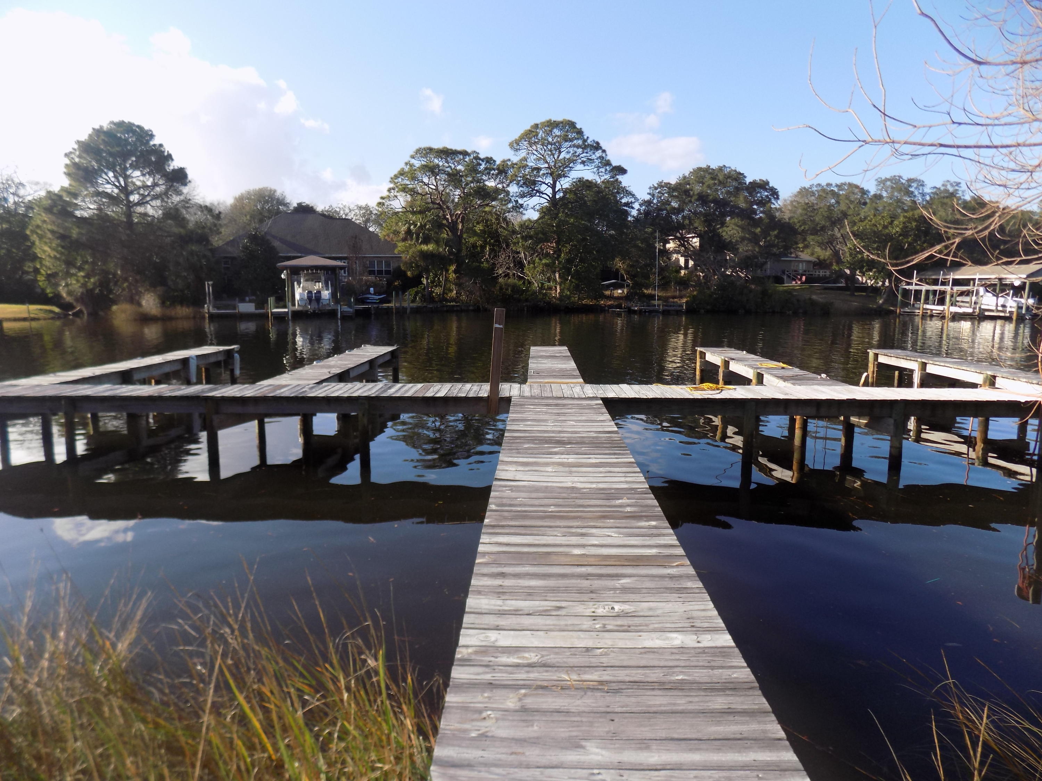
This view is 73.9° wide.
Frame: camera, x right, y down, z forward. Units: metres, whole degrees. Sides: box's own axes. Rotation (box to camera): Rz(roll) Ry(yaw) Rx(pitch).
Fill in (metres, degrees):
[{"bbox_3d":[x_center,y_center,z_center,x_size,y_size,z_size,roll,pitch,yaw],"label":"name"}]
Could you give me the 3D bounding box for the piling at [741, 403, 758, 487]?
[{"bbox_3d":[3.223,0.749,9.809,0.150,1.160,0.150,0,9,1],"label":"piling"}]

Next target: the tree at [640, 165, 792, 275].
[{"bbox_3d":[19.149,-16.430,68.000,14.400,11.700,12.500,2,9,15],"label":"tree"}]

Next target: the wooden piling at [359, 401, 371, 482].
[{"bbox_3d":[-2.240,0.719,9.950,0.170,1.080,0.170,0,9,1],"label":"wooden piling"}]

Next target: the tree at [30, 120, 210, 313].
[{"bbox_3d":[-32.428,-13.926,56.000,13.200,15.300,12.000,-5,10,-30],"label":"tree"}]

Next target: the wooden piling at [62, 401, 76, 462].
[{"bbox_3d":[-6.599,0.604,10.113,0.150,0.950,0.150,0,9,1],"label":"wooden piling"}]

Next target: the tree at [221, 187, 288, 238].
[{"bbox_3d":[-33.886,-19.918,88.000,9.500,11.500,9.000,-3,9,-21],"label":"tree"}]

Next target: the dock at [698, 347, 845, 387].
[{"bbox_3d":[4.782,-0.182,14.134,0.920,0.760,6.460,0,9,2],"label":"dock"}]

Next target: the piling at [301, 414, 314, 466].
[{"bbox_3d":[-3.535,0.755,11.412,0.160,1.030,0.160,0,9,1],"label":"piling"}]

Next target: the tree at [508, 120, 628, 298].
[{"bbox_3d":[4.142,-15.919,61.287,10.660,15.350,9.600,0,9,0],"label":"tree"}]

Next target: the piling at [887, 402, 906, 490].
[{"bbox_3d":[5.307,0.745,9.761,0.165,1.150,0.165,0,9,1],"label":"piling"}]

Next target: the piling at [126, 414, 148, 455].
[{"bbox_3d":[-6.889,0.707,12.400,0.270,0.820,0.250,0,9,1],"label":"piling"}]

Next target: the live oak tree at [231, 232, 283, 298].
[{"bbox_3d":[-21.711,-10.383,57.084,4.160,5.480,3.950,0,9,0],"label":"live oak tree"}]

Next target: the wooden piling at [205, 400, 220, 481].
[{"bbox_3d":[-4.486,0.710,10.081,0.150,1.160,0.150,0,9,1],"label":"wooden piling"}]

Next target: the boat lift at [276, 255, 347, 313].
[{"bbox_3d":[-16.803,-8.385,55.500,5.300,4.700,7.200,-3,9,-16],"label":"boat lift"}]

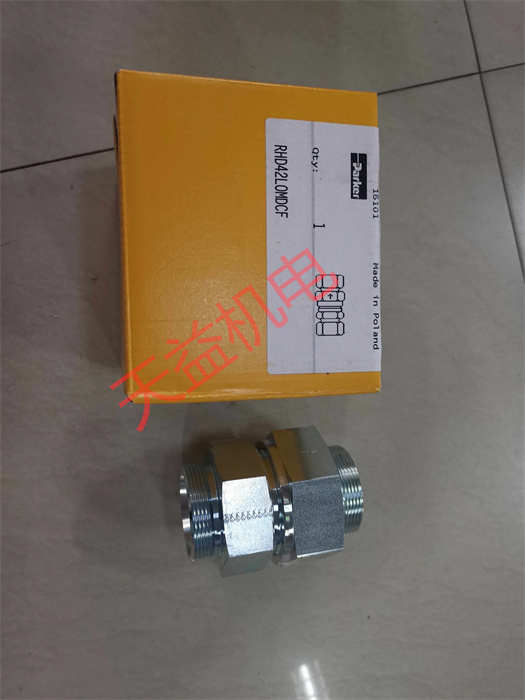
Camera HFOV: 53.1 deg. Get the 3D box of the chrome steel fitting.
[{"bbox_3d":[0.003,0.088,0.307,0.097,0.070,0.079,-5,94,-15],"label":"chrome steel fitting"}]

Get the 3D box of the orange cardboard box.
[{"bbox_3d":[-0.018,-0.047,0.266,0.102,0.127,0.119,-2,94,-15],"label":"orange cardboard box"}]

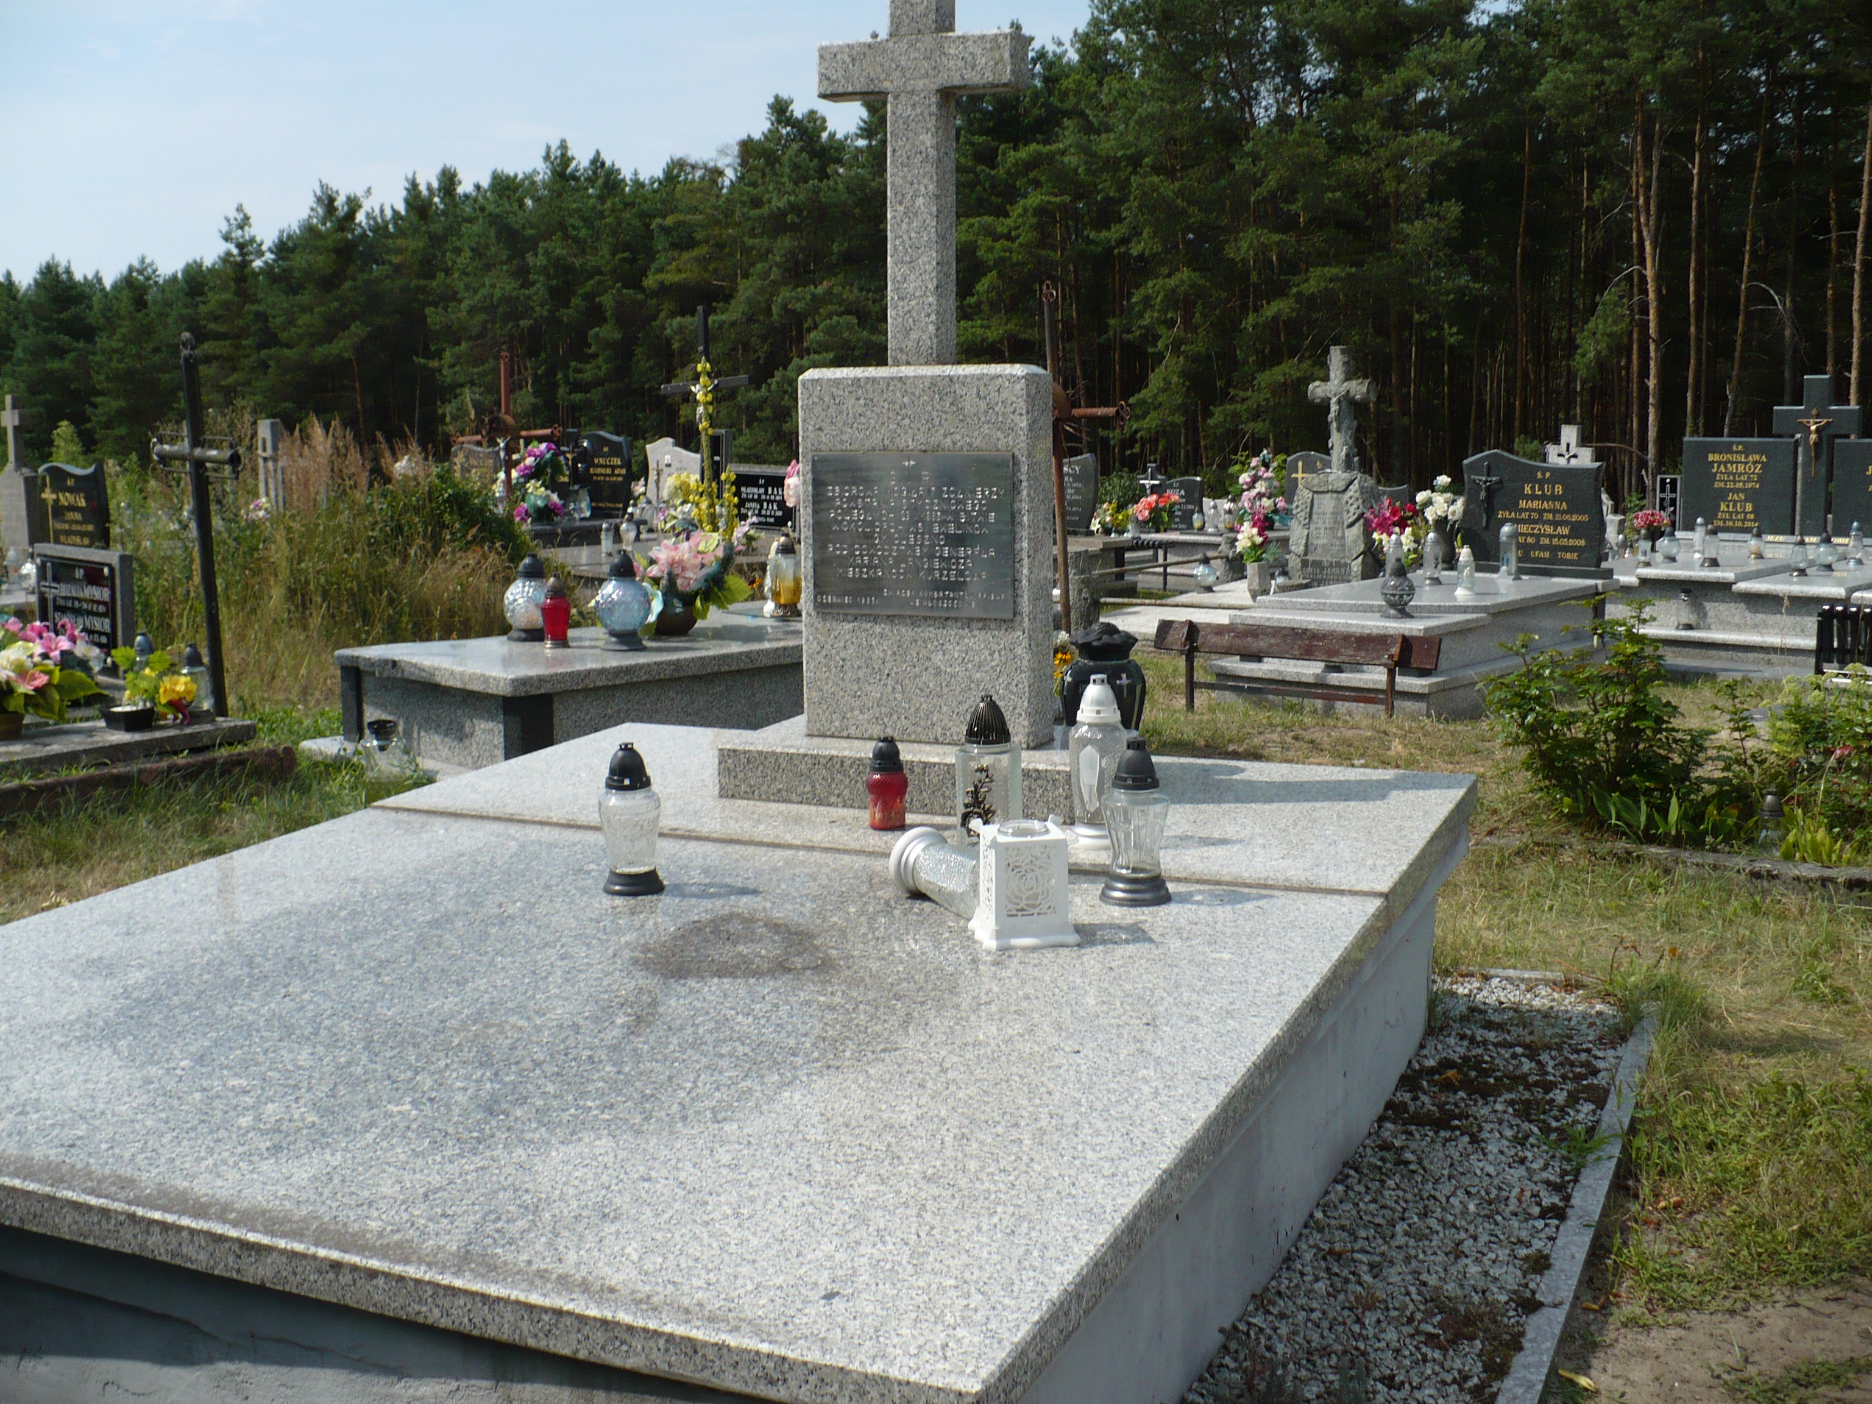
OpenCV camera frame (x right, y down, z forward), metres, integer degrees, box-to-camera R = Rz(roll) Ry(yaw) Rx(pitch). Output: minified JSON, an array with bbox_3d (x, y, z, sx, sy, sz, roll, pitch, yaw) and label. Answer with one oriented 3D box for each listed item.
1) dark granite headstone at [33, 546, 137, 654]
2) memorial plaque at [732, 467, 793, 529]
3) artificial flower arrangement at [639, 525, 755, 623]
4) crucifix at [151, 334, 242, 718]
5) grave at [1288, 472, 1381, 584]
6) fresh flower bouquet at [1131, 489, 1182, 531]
[{"bbox_3d":[-3.770,-0.403,8.914,0.876,0.541,0.070,7,11,44],"label":"dark granite headstone"},{"bbox_3d":[-1.199,-1.417,13.900,0.570,0.420,0.060,8,13,44],"label":"memorial plaque"},{"bbox_3d":[-1.096,-0.582,9.198,0.500,0.420,0.440,7,11,39],"label":"artificial flower arrangement"},{"bbox_3d":[-3.159,-0.748,8.636,0.620,1.720,0.100,4,10,36],"label":"crucifix"},{"bbox_3d":[2.295,-0.996,11.500,0.470,0.650,0.250,8,13,42],"label":"grave"},{"bbox_3d":[1.562,-1.349,14.200,0.370,0.310,0.300,6,10,40],"label":"fresh flower bouquet"}]

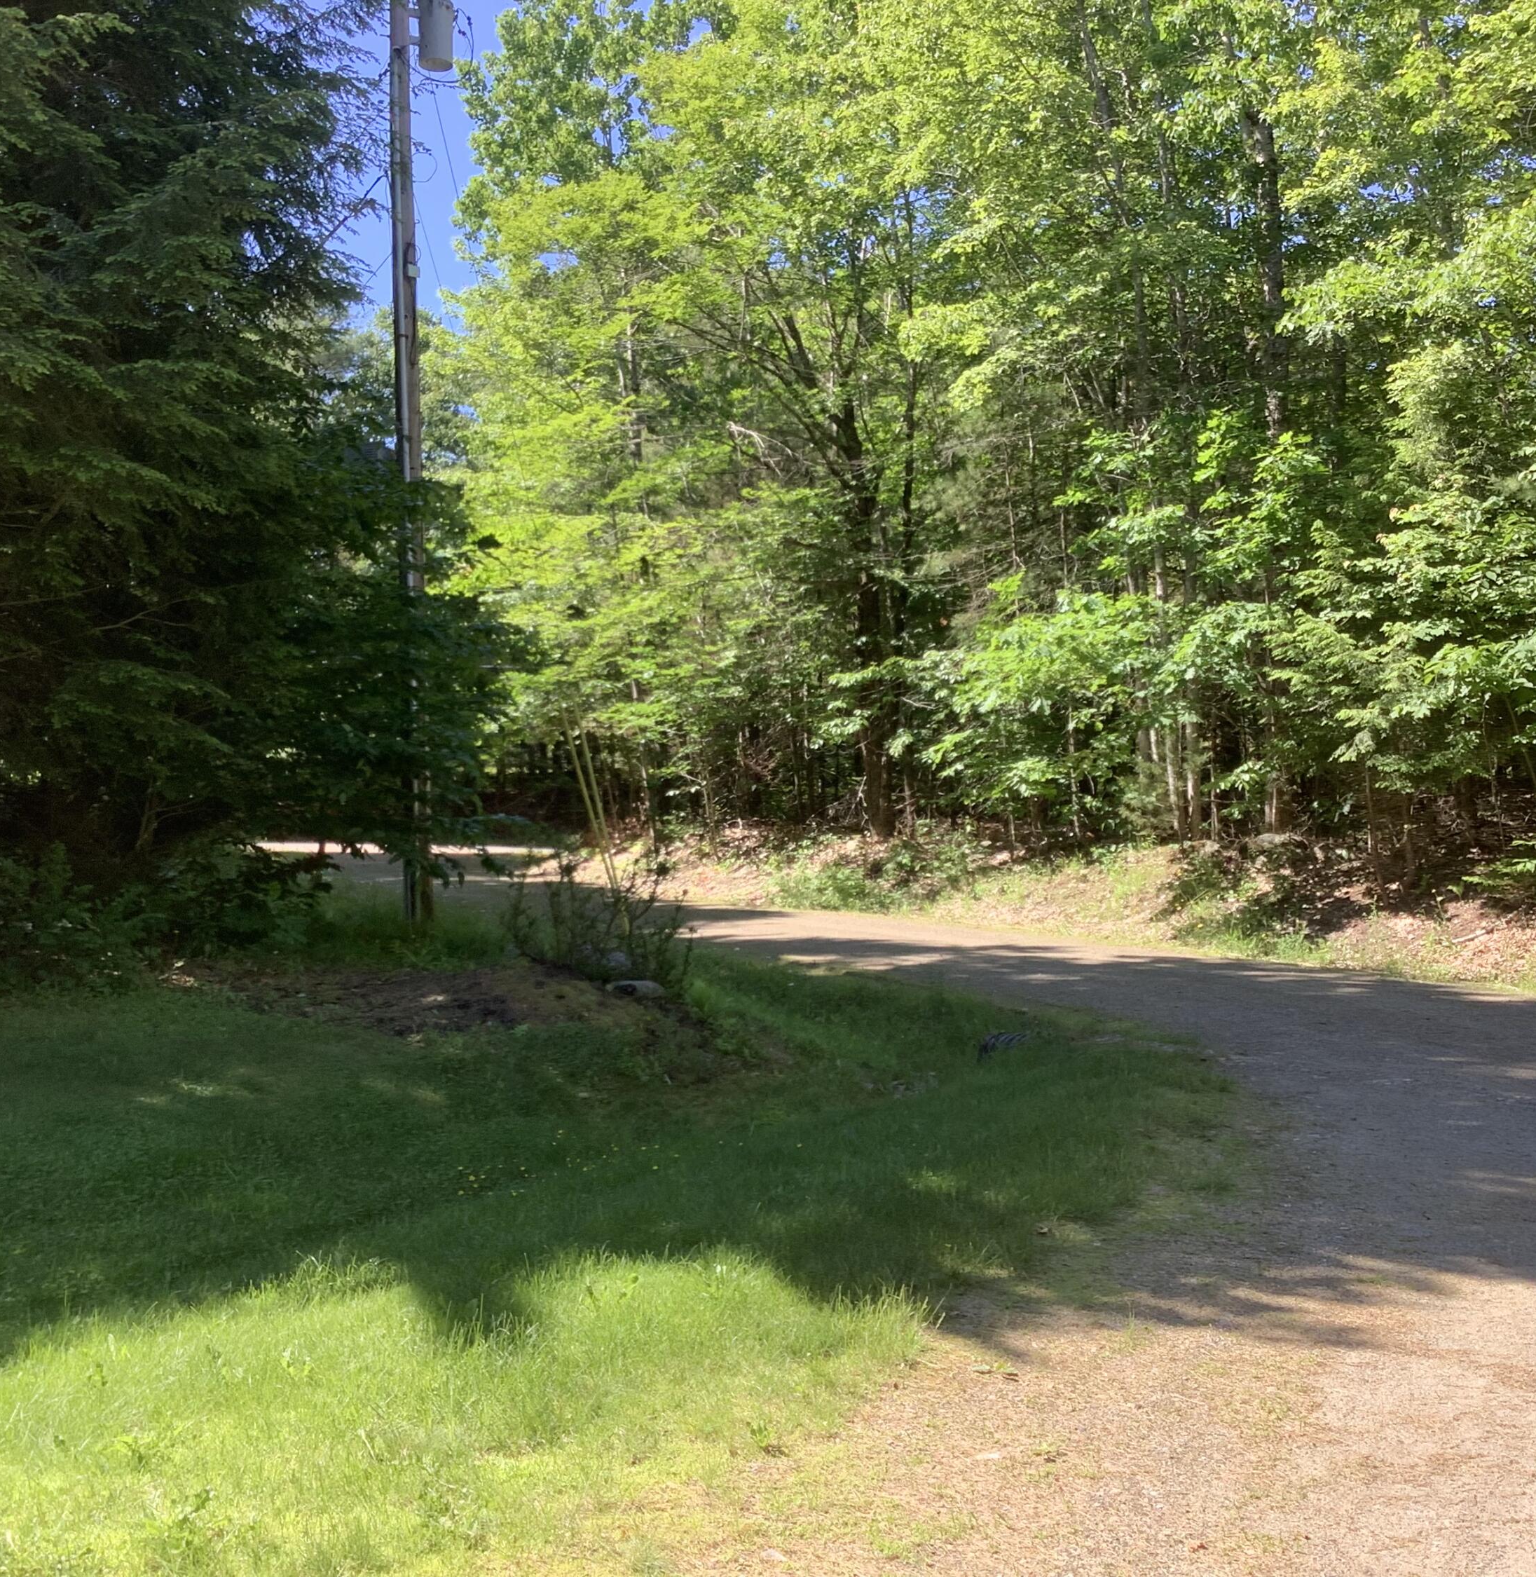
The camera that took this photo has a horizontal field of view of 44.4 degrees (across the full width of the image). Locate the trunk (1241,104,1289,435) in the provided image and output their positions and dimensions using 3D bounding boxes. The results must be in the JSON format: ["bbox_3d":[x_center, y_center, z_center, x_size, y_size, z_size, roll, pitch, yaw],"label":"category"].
[{"bbox_3d":[5.815,-6.026,22.000,0.340,3.950,0.300,-4,-1,16],"label":"trunk"}]

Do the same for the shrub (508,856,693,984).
[{"bbox_3d":[-1.297,1.018,14.500,1.400,1.020,1.200,-1,-1,-5],"label":"shrub"}]

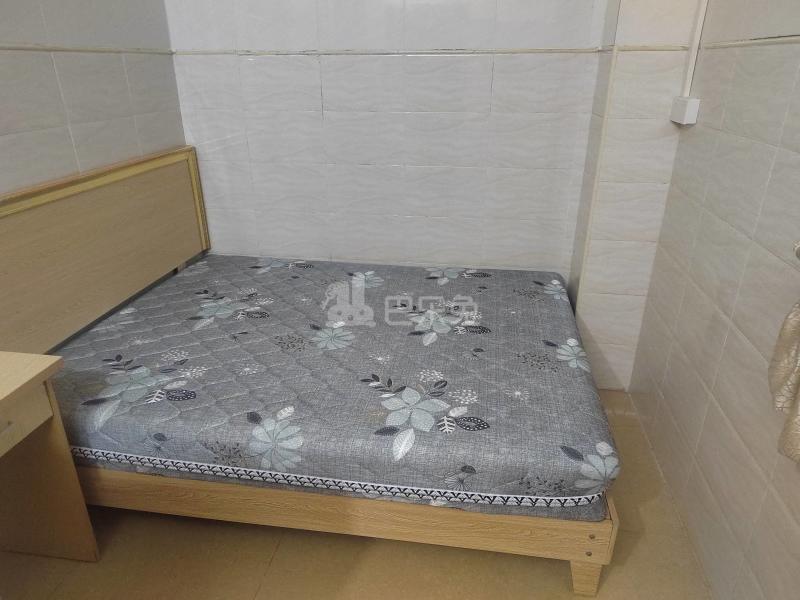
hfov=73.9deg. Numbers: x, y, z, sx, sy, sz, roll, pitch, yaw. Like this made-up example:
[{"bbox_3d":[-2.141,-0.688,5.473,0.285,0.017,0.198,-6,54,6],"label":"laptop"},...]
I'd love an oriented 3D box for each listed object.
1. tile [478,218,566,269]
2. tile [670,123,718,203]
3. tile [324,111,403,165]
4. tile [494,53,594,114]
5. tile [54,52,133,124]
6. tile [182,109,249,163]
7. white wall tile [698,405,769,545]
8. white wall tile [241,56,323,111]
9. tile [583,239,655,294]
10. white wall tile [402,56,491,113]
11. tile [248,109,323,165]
[{"bbox_3d":[0.619,-0.280,2.668,0.400,0.249,0.010,3,24,8],"label":"tile"},{"bbox_3d":[1.076,-0.510,1.944,0.010,0.249,0.385,3,24,8],"label":"tile"},{"bbox_3d":[-0.175,-0.797,2.630,0.405,0.256,0.010,3,24,8],"label":"tile"},{"bbox_3d":[0.639,-0.986,2.419,0.430,0.256,0.010,3,24,8],"label":"tile"},{"bbox_3d":[-1.201,-0.839,2.097,0.010,0.249,0.397,4,24,9],"label":"tile"},{"bbox_3d":[-0.933,-0.829,2.700,0.339,0.249,0.010,3,24,8],"label":"tile"},{"bbox_3d":[0.965,0.487,1.556,0.012,0.249,0.400,4,24,8],"label":"white wall tile"},{"bbox_3d":[-0.570,-1.035,2.546,0.400,0.249,0.010,3,24,8],"label":"white wall tile"},{"bbox_3d":[0.974,-0.144,2.376,0.286,0.249,0.012,4,24,8],"label":"tile"},{"bbox_3d":[0.219,-0.997,2.455,0.400,0.249,0.012,4,24,8],"label":"white wall tile"},{"bbox_3d":[-0.574,-0.816,2.673,0.400,0.249,0.012,4,24,8],"label":"tile"}]

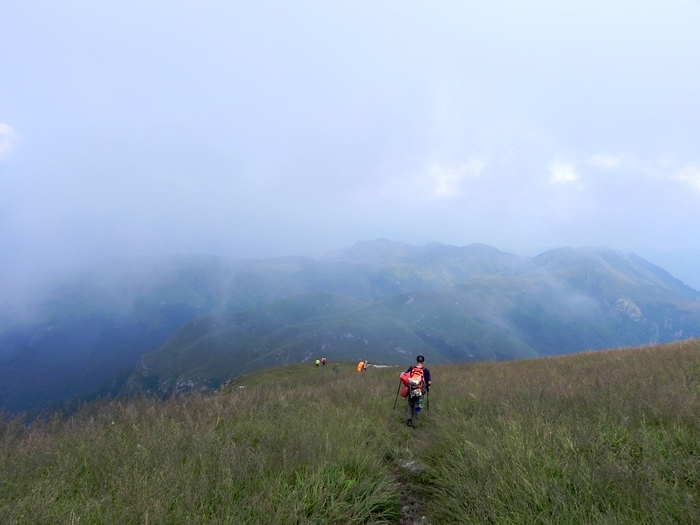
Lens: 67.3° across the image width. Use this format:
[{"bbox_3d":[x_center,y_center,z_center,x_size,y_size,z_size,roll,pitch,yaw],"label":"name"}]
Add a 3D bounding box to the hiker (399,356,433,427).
[{"bbox_3d":[1.581,3.031,12.500,0.720,1.710,0.630,0,2,-2],"label":"hiker"}]

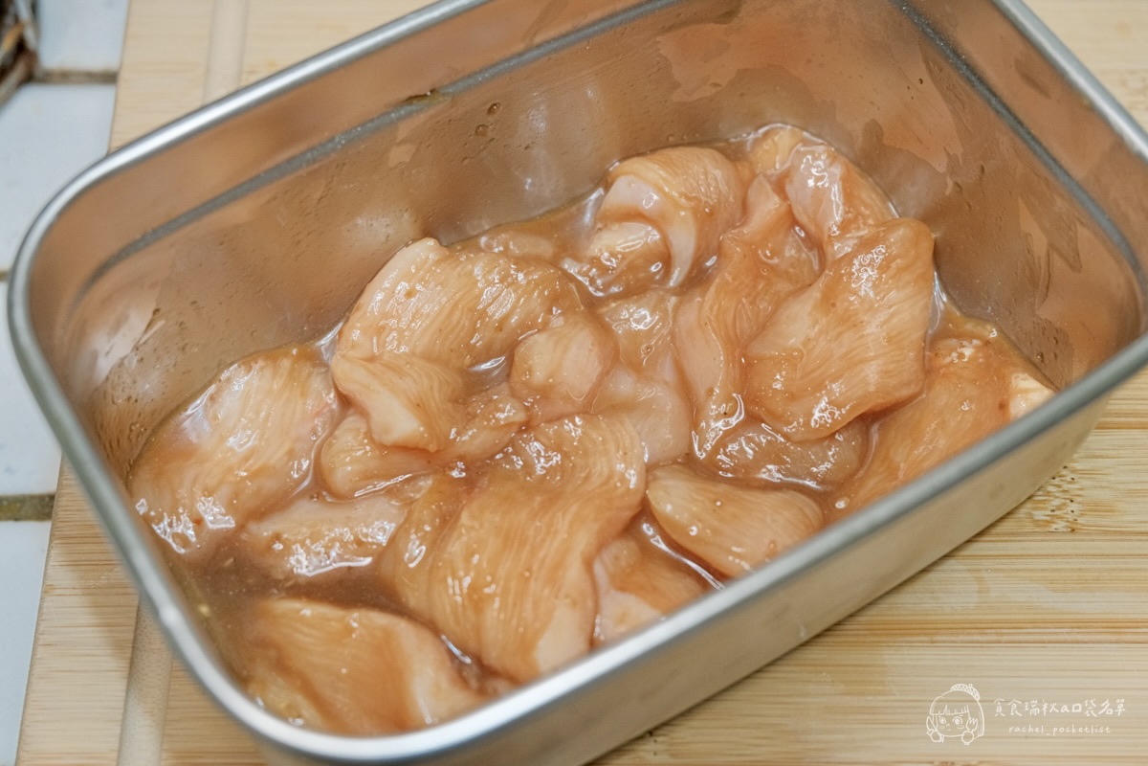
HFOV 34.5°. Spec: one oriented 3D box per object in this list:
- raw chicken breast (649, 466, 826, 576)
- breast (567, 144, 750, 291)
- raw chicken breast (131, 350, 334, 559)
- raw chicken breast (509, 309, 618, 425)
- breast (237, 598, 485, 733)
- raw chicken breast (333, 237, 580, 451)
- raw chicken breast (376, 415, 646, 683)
[{"bbox_3d":[0.032,0.032,0.390,0.038,0.017,0.024,22,60,10],"label":"raw chicken breast"},{"bbox_3d":[0.018,-0.034,0.426,0.033,0.021,0.047,33,63,16],"label":"breast"},{"bbox_3d":[-0.070,0.015,0.397,0.033,0.017,0.058,33,63,16],"label":"raw chicken breast"},{"bbox_3d":[-0.003,0.000,0.404,0.024,0.016,0.025,-20,62,-14],"label":"raw chicken breast"},{"bbox_3d":[-0.043,0.062,0.371,0.052,0.017,0.028,16,60,7],"label":"breast"},{"bbox_3d":[-0.030,-0.008,0.407,0.038,0.021,0.056,39,65,19],"label":"raw chicken breast"},{"bbox_3d":[-0.013,0.034,0.385,0.047,0.019,0.062,16,60,7],"label":"raw chicken breast"}]

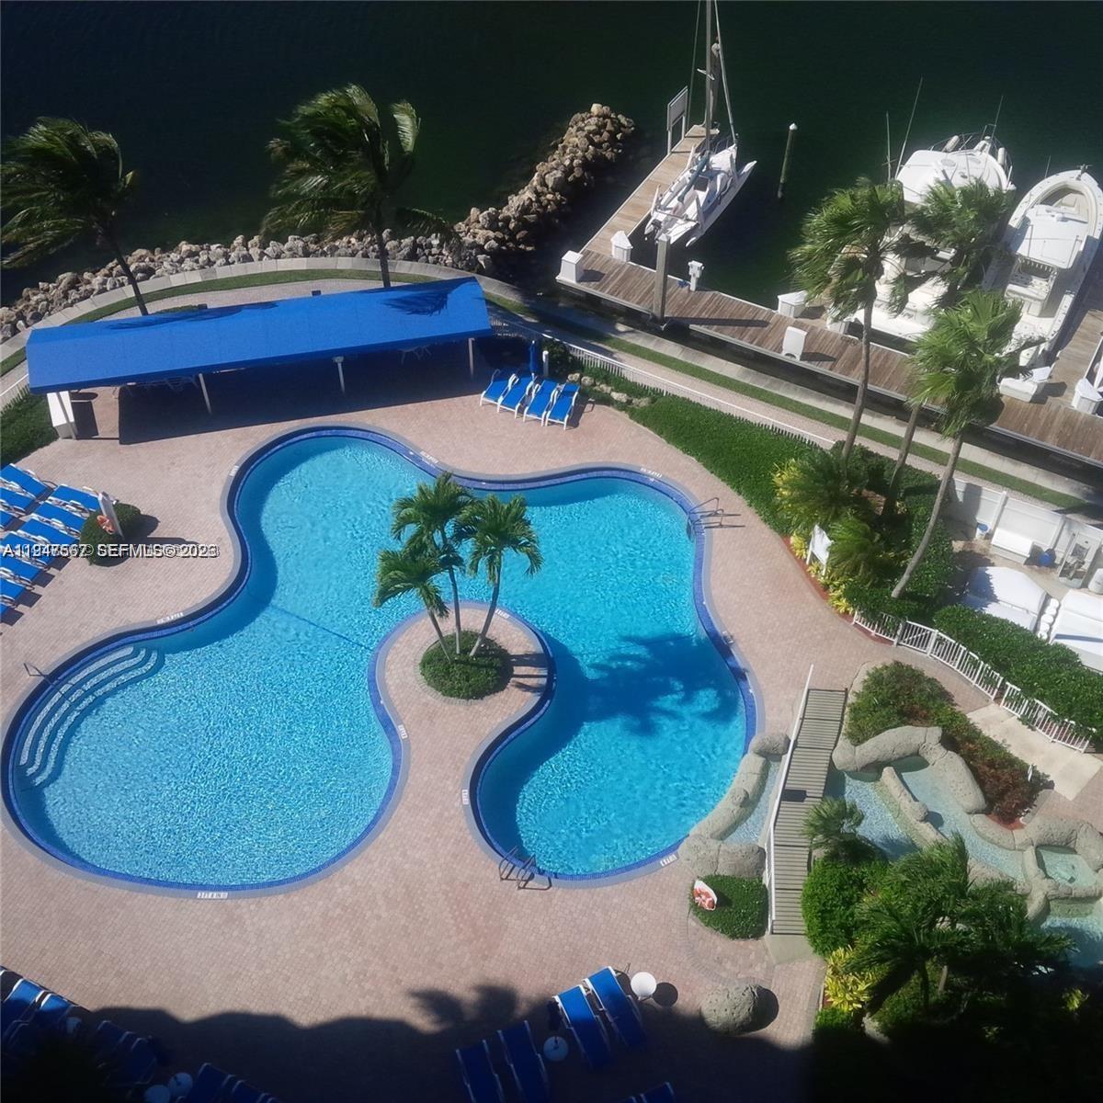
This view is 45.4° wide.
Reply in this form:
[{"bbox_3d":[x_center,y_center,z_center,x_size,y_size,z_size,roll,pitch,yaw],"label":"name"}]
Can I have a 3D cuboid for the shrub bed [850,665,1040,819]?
[{"bbox_3d":[10.367,5.306,35.217,3.200,0.700,5.400,-31,54,-25],"label":"shrub bed"}]

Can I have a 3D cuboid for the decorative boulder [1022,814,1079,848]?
[{"bbox_3d":[13.099,7.352,34.597,1.450,0.650,1.000,0,48,0],"label":"decorative boulder"}]

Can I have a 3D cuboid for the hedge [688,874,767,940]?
[{"bbox_3d":[4.448,8.953,33.107,1.950,0.600,1.600,0,48,0],"label":"hedge"}]

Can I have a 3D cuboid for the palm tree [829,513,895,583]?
[{"bbox_3d":[8.503,-0.038,36.208,1.750,2.100,1.750,0,48,0],"label":"palm tree"}]

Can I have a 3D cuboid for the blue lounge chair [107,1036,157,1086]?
[{"bbox_3d":[-8.768,11.003,27.794,0.700,0.620,1.850,19,52,16],"label":"blue lounge chair"}]

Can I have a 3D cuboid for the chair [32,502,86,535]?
[{"bbox_3d":[-14.010,-0.914,37.800,1.800,0.620,0.690,21,51,17],"label":"chair"}]

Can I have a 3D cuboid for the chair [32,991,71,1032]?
[{"bbox_3d":[-12.027,11.304,30.907,0.720,0.580,1.930,21,51,17],"label":"chair"}]

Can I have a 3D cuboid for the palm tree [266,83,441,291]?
[{"bbox_3d":[-6.873,-12.030,46.488,6.000,8.600,5.000,0,48,0],"label":"palm tree"}]

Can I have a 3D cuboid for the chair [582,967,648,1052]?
[{"bbox_3d":[1.442,9.979,28.696,0.700,0.620,1.850,-21,52,-17],"label":"chair"}]

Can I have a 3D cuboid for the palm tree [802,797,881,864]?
[{"bbox_3d":[6.767,6.609,30.922,1.850,1.700,1.850,0,49,0],"label":"palm tree"}]

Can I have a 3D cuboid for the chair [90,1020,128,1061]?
[{"bbox_3d":[-9.627,10.676,27.503,0.690,0.620,1.800,20,51,17],"label":"chair"}]

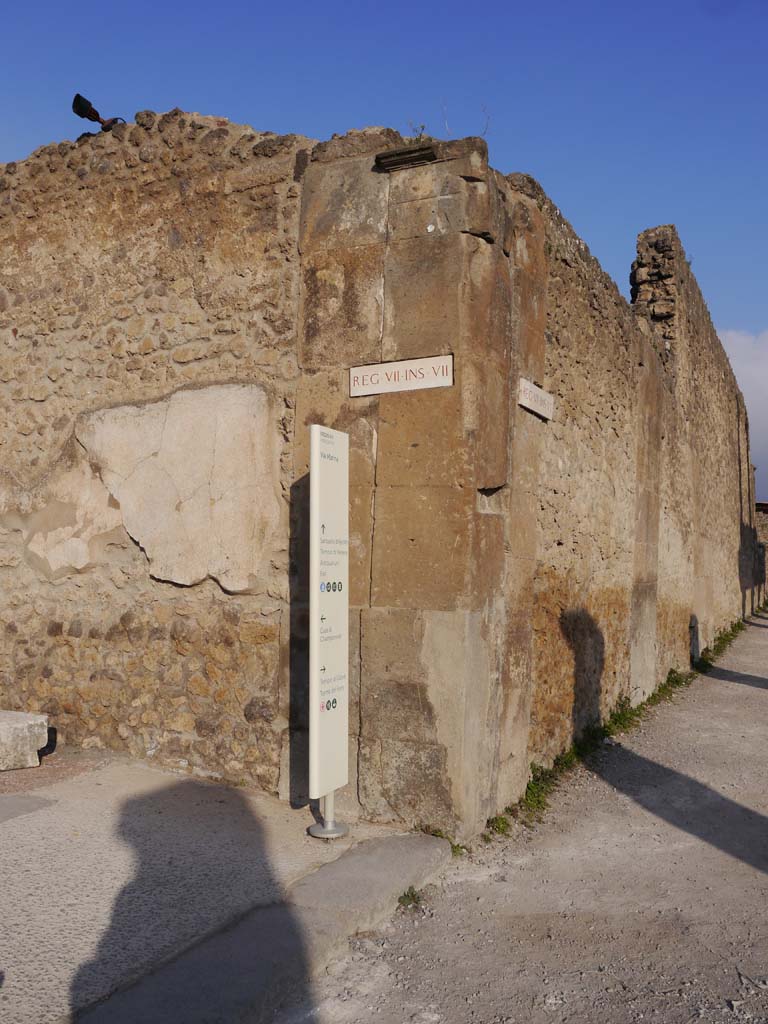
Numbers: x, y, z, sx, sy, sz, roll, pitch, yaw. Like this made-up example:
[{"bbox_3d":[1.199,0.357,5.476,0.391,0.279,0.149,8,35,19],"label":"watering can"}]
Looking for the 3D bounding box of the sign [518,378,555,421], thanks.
[{"bbox_3d":[1.051,-0.755,5.596,0.030,0.179,0.654,-1,-3,30],"label":"sign"}]

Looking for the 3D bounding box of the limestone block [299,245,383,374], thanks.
[{"bbox_3d":[-0.144,-1.075,4.556,0.503,0.626,0.400,0,-1,25],"label":"limestone block"}]

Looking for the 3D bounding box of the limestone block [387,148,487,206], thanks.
[{"bbox_3d":[0.385,-1.909,4.968,0.610,0.205,0.400,-1,-3,25],"label":"limestone block"}]

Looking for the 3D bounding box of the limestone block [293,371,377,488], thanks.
[{"bbox_3d":[-0.212,-0.500,5.170,0.568,0.714,0.380,-1,-3,25],"label":"limestone block"}]

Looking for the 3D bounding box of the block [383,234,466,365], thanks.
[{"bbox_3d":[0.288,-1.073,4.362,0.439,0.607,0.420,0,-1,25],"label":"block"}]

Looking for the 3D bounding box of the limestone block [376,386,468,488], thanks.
[{"bbox_3d":[0.302,-0.450,4.939,0.564,0.644,0.400,-1,-3,25],"label":"limestone block"}]

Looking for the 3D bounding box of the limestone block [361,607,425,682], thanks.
[{"bbox_3d":[0.116,0.677,4.360,0.354,0.372,0.350,0,-1,25],"label":"limestone block"}]

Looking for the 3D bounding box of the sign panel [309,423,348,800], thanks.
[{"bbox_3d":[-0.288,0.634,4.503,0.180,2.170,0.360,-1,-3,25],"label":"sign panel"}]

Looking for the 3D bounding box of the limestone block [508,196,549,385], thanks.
[{"bbox_3d":[0.700,-1.285,4.979,0.350,0.976,0.826,0,-1,25],"label":"limestone block"}]

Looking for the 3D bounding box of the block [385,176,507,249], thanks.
[{"bbox_3d":[0.327,-1.517,4.427,0.417,0.290,0.550,0,-1,25],"label":"block"}]

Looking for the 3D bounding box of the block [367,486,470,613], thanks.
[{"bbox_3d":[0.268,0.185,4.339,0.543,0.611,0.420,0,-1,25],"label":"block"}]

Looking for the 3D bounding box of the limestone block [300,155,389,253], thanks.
[{"bbox_3d":[-0.165,-1.872,5.212,0.594,0.560,0.380,-1,-3,25],"label":"limestone block"}]

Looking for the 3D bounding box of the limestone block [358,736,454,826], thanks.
[{"bbox_3d":[0.177,1.350,4.330,0.497,0.389,0.380,0,-1,25],"label":"limestone block"}]

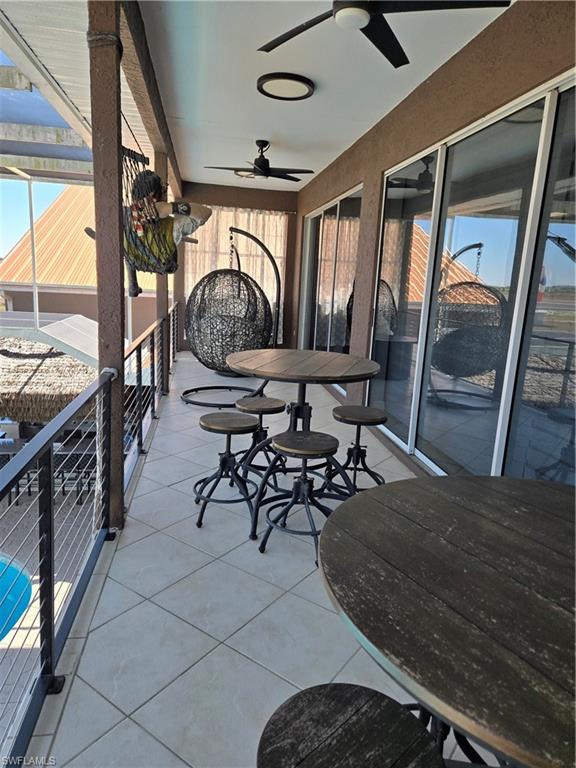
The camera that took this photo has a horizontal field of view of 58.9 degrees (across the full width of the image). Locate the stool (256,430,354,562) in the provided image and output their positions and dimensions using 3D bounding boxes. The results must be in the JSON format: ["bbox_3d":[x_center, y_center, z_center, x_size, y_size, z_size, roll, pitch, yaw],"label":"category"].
[{"bbox_3d":[0.082,0.611,2.817,0.430,0.617,0.430,1,12,-10],"label":"stool"}]

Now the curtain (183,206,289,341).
[{"bbox_3d":[-0.957,-1.943,9.298,1.900,2.380,0.110,1,12,-10],"label":"curtain"}]

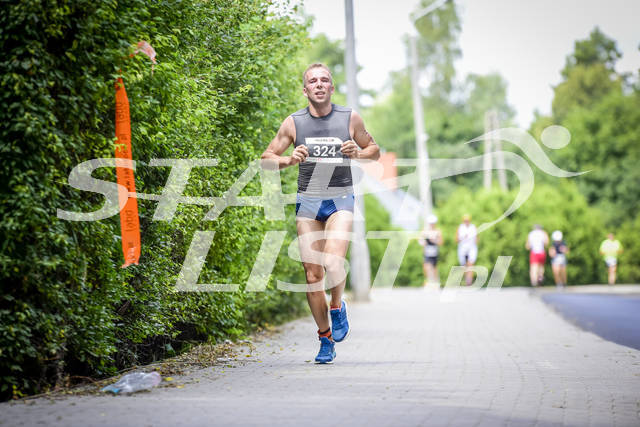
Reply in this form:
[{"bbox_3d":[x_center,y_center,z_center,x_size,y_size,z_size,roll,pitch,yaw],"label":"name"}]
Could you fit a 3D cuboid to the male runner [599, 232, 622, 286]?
[{"bbox_3d":[9.789,1.539,119.500,0.660,1.730,0.600,-2,-1,6],"label":"male runner"}]

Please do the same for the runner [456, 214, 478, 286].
[{"bbox_3d":[3.588,0.900,86.500,0.530,1.740,0.680,-2,-1,2],"label":"runner"}]

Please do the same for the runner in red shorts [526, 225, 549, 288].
[{"bbox_3d":[6.306,1.222,103.000,0.600,1.780,0.650,-2,-1,3],"label":"runner in red shorts"}]

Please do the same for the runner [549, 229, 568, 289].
[{"bbox_3d":[6.850,1.319,102.000,0.550,1.650,0.600,-2,-1,5],"label":"runner"}]

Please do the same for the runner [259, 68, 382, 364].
[{"bbox_3d":[-0.001,-0.004,20.900,0.680,1.755,0.720,-2,-1,1],"label":"runner"}]

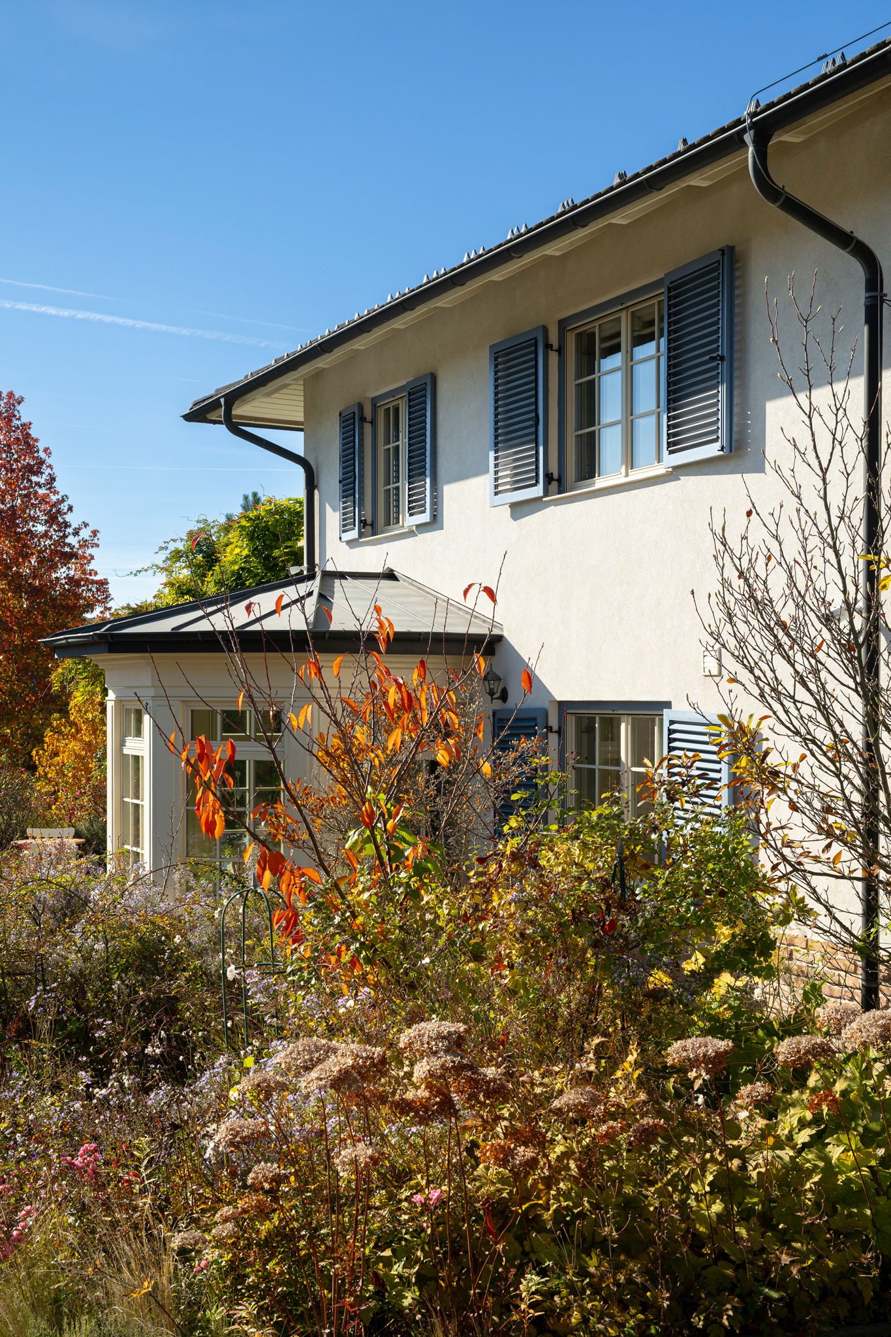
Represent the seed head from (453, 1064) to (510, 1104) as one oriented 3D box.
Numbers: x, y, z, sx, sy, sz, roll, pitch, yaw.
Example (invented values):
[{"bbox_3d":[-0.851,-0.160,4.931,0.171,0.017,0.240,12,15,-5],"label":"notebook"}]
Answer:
[{"bbox_3d":[0.094,1.086,4.080,0.150,0.094,0.150,0,0,0],"label":"seed head"}]

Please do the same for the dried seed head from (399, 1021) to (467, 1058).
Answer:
[{"bbox_3d":[-0.039,1.094,4.600,0.200,0.102,0.200,0,-1,0],"label":"dried seed head"}]

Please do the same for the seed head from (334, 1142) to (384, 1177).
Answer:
[{"bbox_3d":[-0.214,1.212,3.850,0.124,0.076,0.124,0,0,0],"label":"seed head"}]

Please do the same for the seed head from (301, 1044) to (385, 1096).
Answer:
[{"bbox_3d":[-0.289,1.146,4.450,0.244,0.136,0.210,0,-1,0],"label":"seed head"}]

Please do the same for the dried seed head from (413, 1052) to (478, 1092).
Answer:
[{"bbox_3d":[0.001,1.048,4.050,0.171,0.094,0.171,0,0,0],"label":"dried seed head"}]

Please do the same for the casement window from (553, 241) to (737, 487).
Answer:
[{"bbox_3d":[1.390,-2.010,10.970,0.200,1.380,2.100,0,-1,-28],"label":"casement window"}]

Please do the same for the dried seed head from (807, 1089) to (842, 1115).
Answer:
[{"bbox_3d":[0.999,1.138,4.100,0.091,0.066,0.091,0,0,0],"label":"dried seed head"}]

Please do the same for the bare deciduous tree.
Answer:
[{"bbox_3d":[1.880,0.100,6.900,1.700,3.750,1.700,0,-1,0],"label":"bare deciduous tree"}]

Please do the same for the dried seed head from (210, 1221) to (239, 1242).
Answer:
[{"bbox_3d":[-0.638,1.624,4.500,0.085,0.060,0.085,0,-1,0],"label":"dried seed head"}]

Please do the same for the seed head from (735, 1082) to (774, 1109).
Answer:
[{"bbox_3d":[0.942,1.301,4.750,0.121,0.082,0.121,0,-1,0],"label":"seed head"}]

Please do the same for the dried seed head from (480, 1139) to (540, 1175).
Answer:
[{"bbox_3d":[0.159,1.221,3.900,0.151,0.078,0.151,0,0,0],"label":"dried seed head"}]

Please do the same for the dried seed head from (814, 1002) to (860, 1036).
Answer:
[{"bbox_3d":[1.269,1.135,5.050,0.155,0.105,0.155,0,-1,0],"label":"dried seed head"}]

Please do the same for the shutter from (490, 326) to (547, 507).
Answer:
[{"bbox_3d":[0.560,-1.920,12.030,0.045,1.280,0.785,0,-1,-29],"label":"shutter"}]

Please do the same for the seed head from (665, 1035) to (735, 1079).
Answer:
[{"bbox_3d":[0.677,1.034,4.150,0.186,0.103,0.186,0,0,0],"label":"seed head"}]

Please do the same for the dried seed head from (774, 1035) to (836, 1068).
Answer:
[{"bbox_3d":[0.969,1.031,4.200,0.166,0.082,0.166,0,0,0],"label":"dried seed head"}]

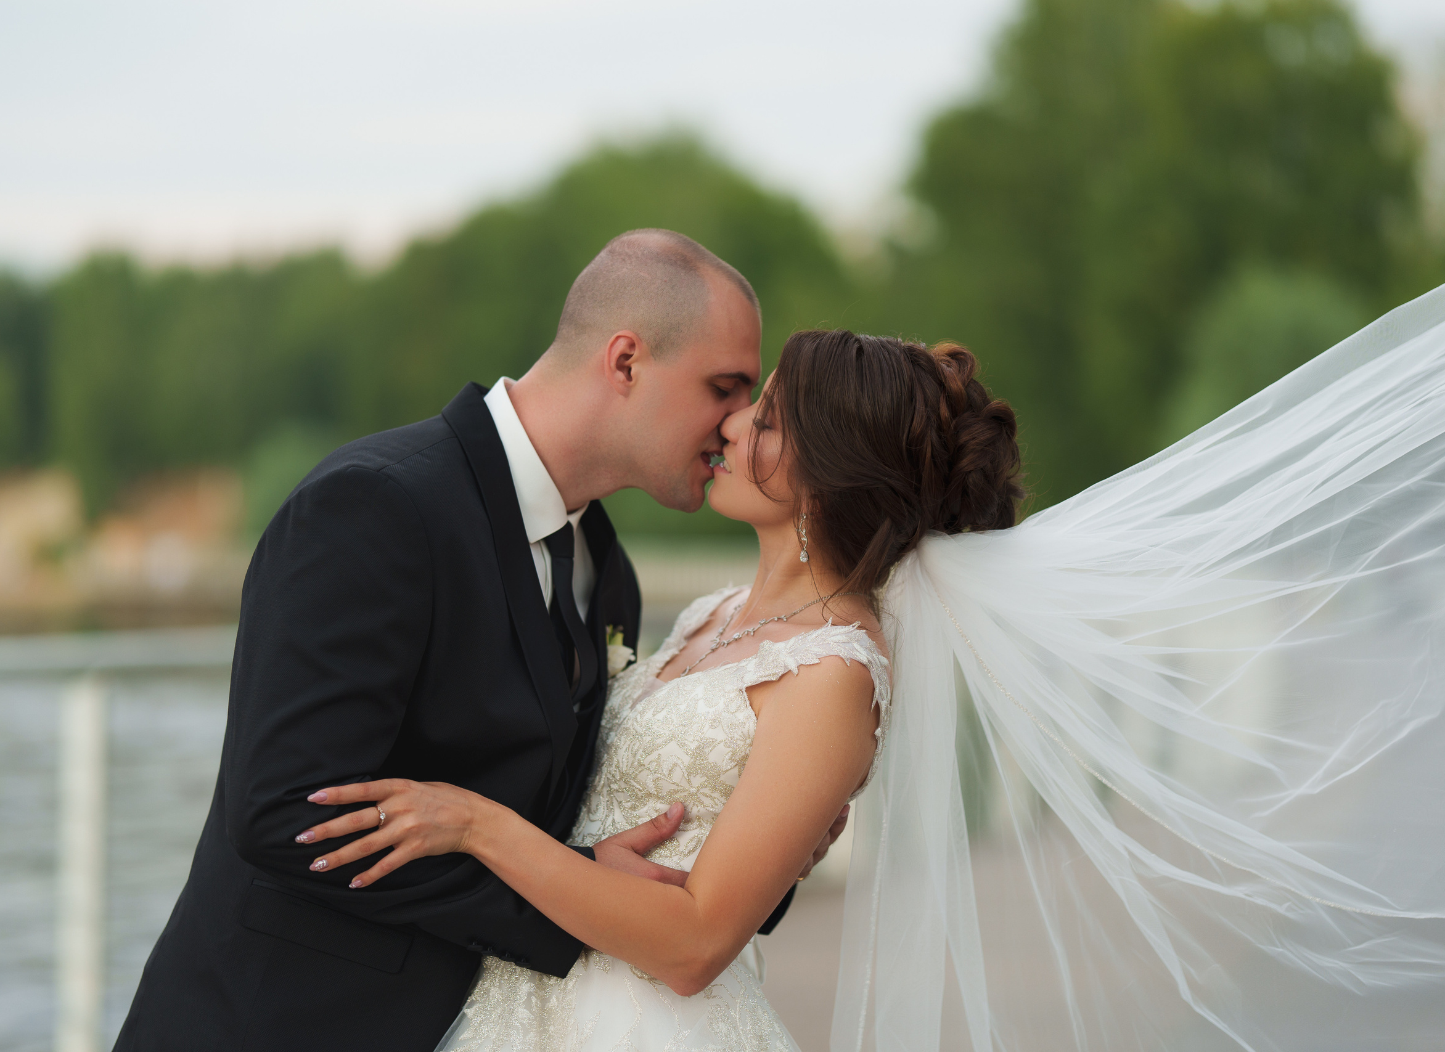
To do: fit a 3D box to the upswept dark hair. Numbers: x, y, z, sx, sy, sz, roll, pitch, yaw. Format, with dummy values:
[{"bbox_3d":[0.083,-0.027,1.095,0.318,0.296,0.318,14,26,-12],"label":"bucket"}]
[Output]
[{"bbox_3d":[0.152,-0.059,3.400,0.245,0.235,0.200,18,4,12],"label":"upswept dark hair"}]

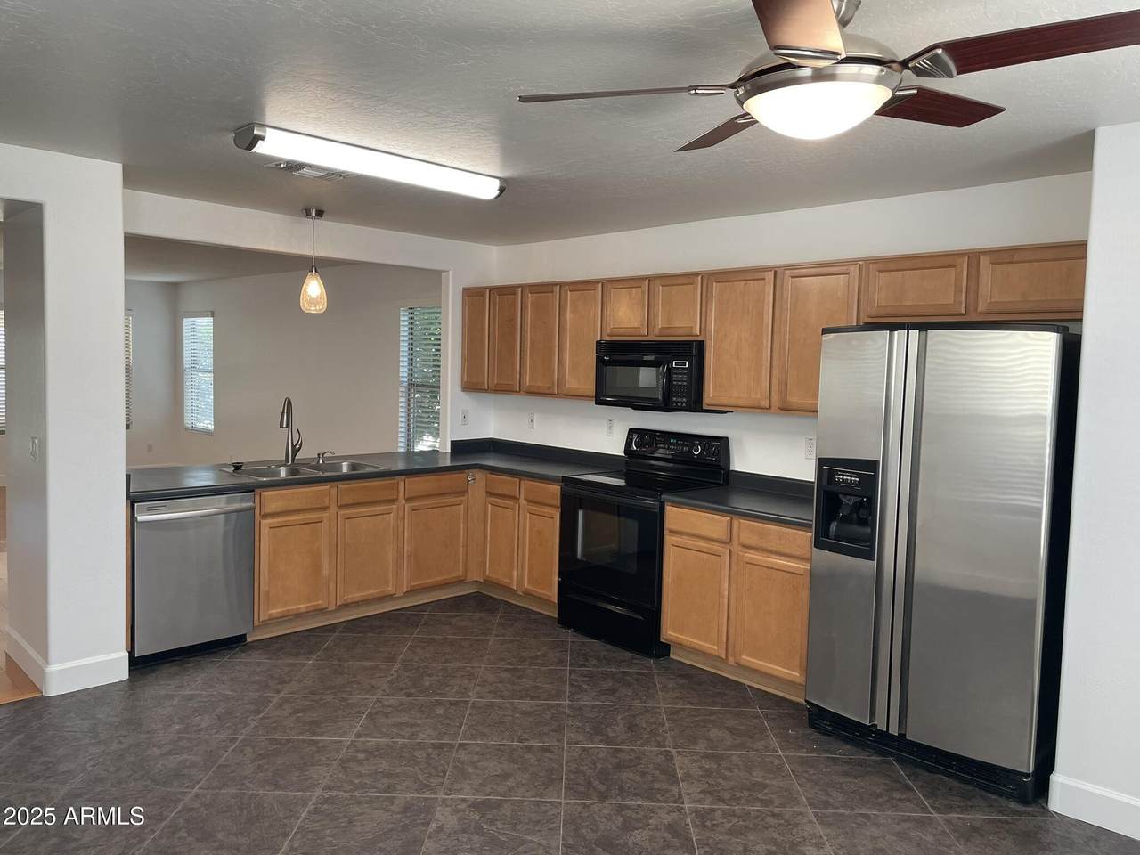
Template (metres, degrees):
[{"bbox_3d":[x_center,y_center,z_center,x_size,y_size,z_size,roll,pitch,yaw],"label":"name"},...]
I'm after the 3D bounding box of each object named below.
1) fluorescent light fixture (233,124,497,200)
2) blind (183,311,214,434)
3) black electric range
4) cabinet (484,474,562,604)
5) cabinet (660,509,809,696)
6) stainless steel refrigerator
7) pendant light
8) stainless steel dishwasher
[{"bbox_3d":[-0.824,-1.137,3.743,1.235,0.083,0.217,-3,6,-44],"label":"fluorescent light fixture"},{"bbox_3d":[-4.648,-0.682,10.675,0.060,1.500,0.950,-3,6,-44],"label":"blind"},{"bbox_3d":[0.415,0.632,5.060,0.675,1.195,0.770,-3,6,-44],"label":"black electric range"},{"bbox_3d":[-0.116,0.690,5.669,0.610,0.780,0.770,-3,6,-44],"label":"cabinet"},{"bbox_3d":[1.024,0.808,4.503,0.610,0.780,0.910,-3,6,-44],"label":"cabinet"},{"bbox_3d":[1.639,0.477,3.647,0.840,1.780,0.920,-3,6,-44],"label":"stainless steel refrigerator"},{"bbox_3d":[-1.542,-0.999,5.149,0.160,0.606,0.160,-3,6,-44],"label":"pendant light"},{"bbox_3d":[-2.119,0.742,4.635,0.605,0.820,0.620,-3,6,-44],"label":"stainless steel dishwasher"}]

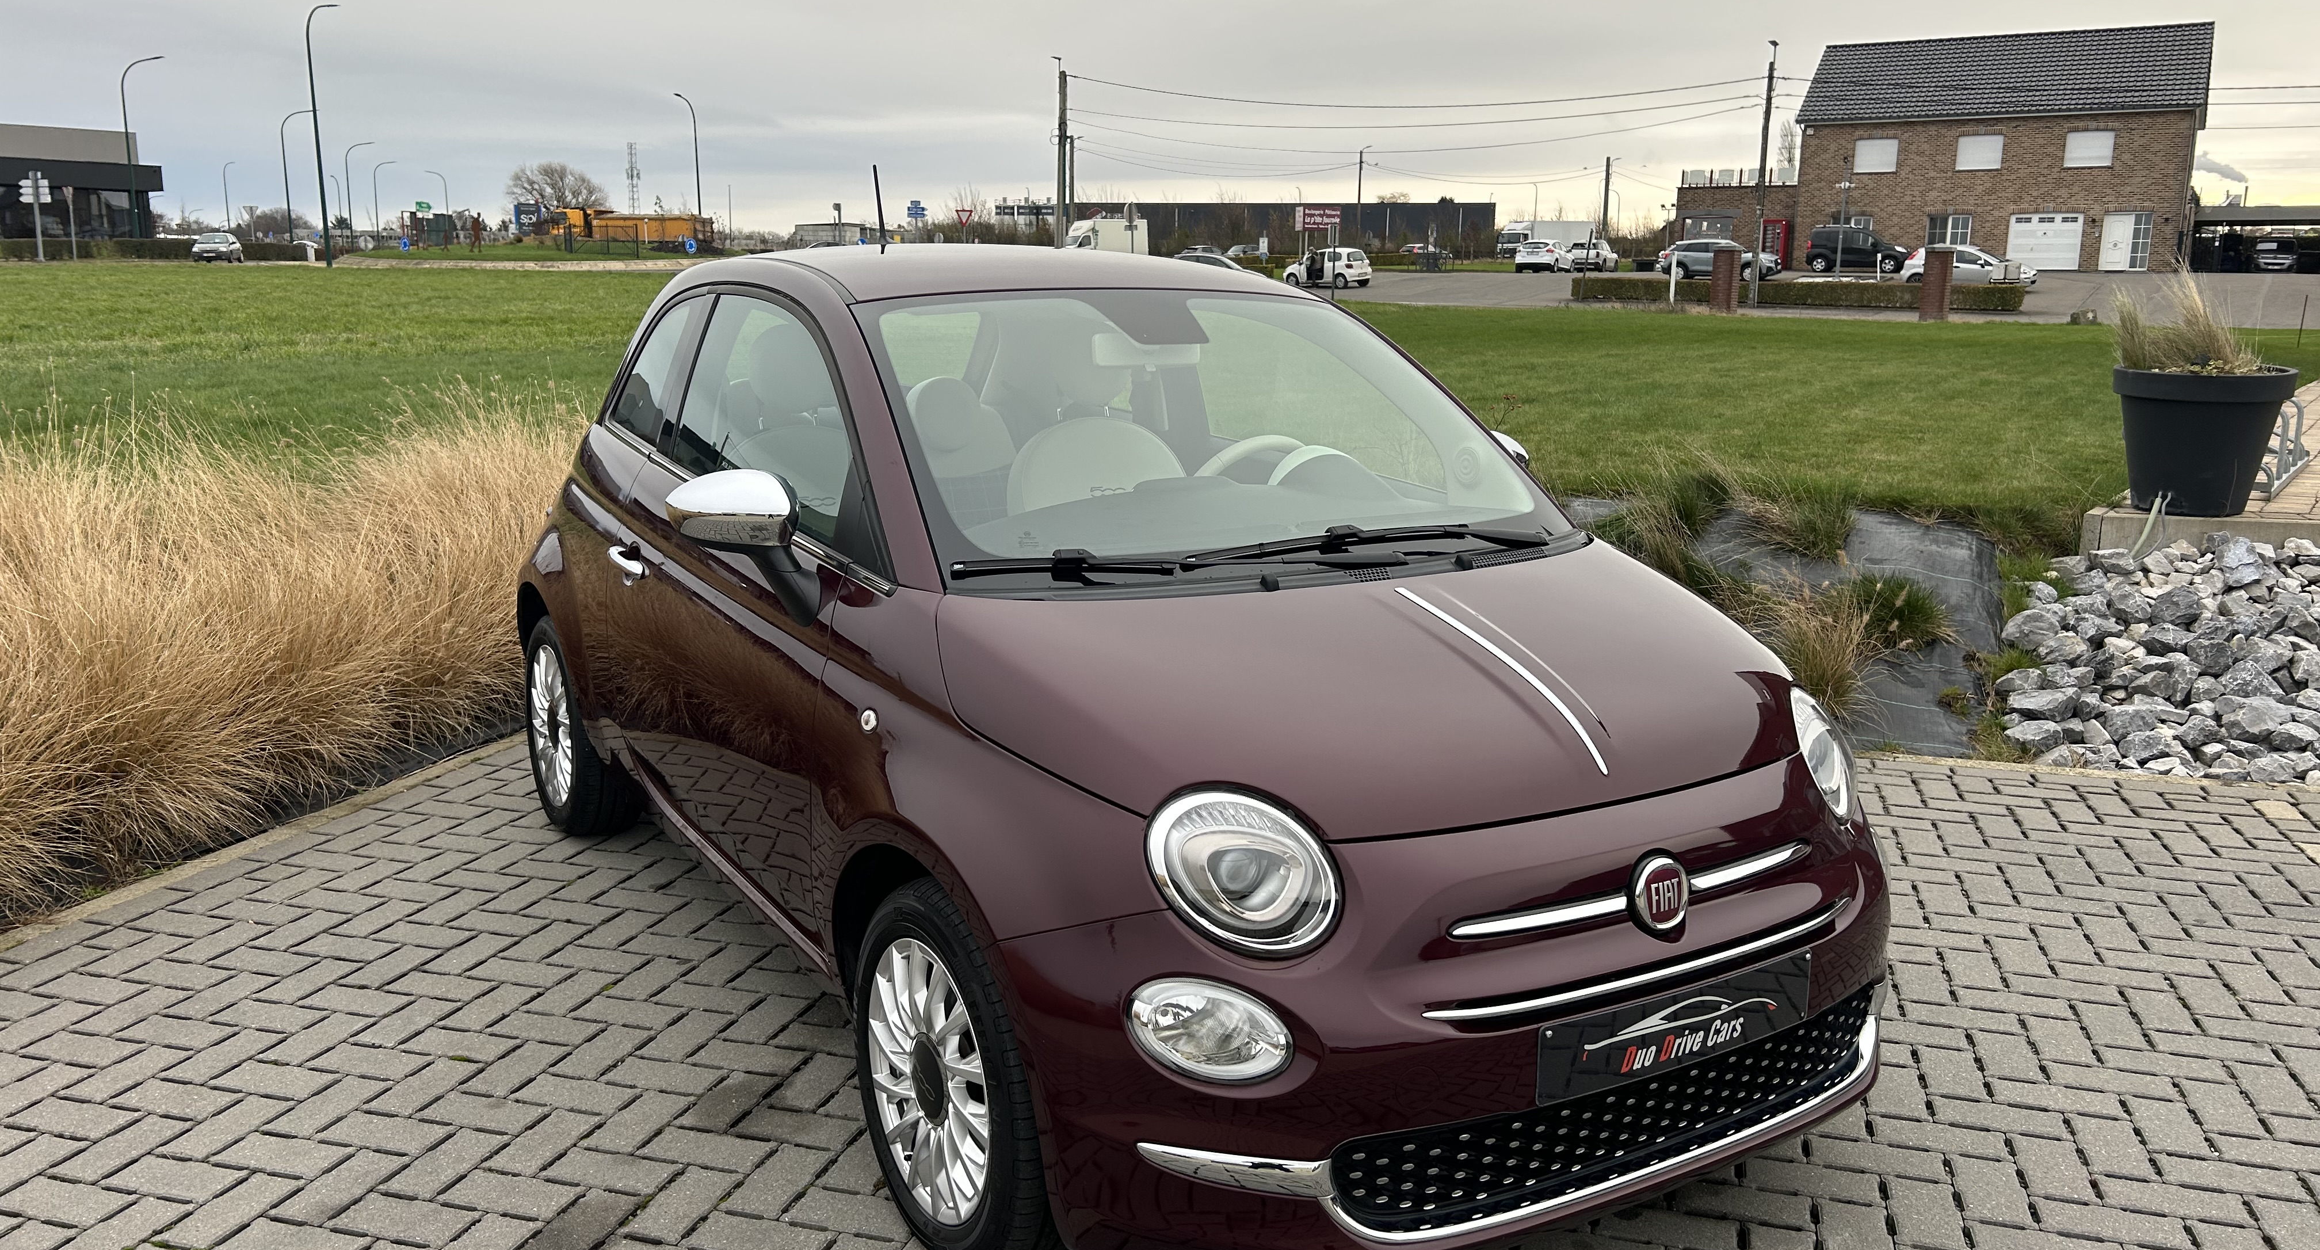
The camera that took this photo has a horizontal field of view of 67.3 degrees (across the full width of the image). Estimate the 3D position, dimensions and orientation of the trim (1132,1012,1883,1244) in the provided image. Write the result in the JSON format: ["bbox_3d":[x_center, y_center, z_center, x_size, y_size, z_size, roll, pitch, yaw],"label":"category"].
[{"bbox_3d":[0.637,0.665,2.459,1.400,0.150,0.270,-6,13,-31],"label":"trim"}]

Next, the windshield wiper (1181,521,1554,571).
[{"bbox_3d":[0.372,-0.139,2.986,0.810,0.055,0.090,-8,14,-35],"label":"windshield wiper"}]

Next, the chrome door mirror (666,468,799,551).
[{"bbox_3d":[-0.711,-0.191,2.868,0.185,0.130,0.120,-6,14,-31],"label":"chrome door mirror"}]

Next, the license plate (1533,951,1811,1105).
[{"bbox_3d":[0.700,0.535,2.343,0.520,0.110,0.020,-6,14,-31],"label":"license plate"}]

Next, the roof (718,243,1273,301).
[{"bbox_3d":[-0.404,-0.783,3.901,1.040,0.100,1.220,-6,14,-31],"label":"roof"}]

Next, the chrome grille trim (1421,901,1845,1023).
[{"bbox_3d":[0.685,0.445,2.341,0.825,0.028,0.065,-6,13,-31],"label":"chrome grille trim"}]

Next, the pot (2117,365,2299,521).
[{"bbox_3d":[5.314,-0.943,8.943,0.815,0.705,0.815,0,12,0],"label":"pot"}]

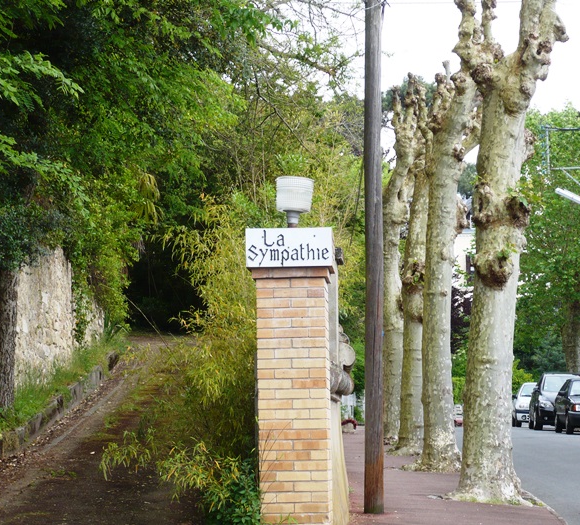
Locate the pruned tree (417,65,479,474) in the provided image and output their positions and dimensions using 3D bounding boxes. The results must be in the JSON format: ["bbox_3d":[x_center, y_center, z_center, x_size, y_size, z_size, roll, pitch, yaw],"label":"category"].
[{"bbox_3d":[2.114,0.074,28.500,0.850,5.500,0.850,-1,-5,3],"label":"pruned tree"}]

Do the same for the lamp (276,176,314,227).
[{"bbox_3d":[0.036,-0.395,14.250,0.262,0.365,0.262,-1,-5,3],"label":"lamp"}]

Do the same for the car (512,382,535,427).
[{"bbox_3d":[7.750,4.420,65.900,1.650,1.420,3.800,1,-4,3],"label":"car"}]

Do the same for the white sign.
[{"bbox_3d":[-0.007,-0.096,13.950,0.565,0.256,0.040,-1,-5,3],"label":"white sign"}]

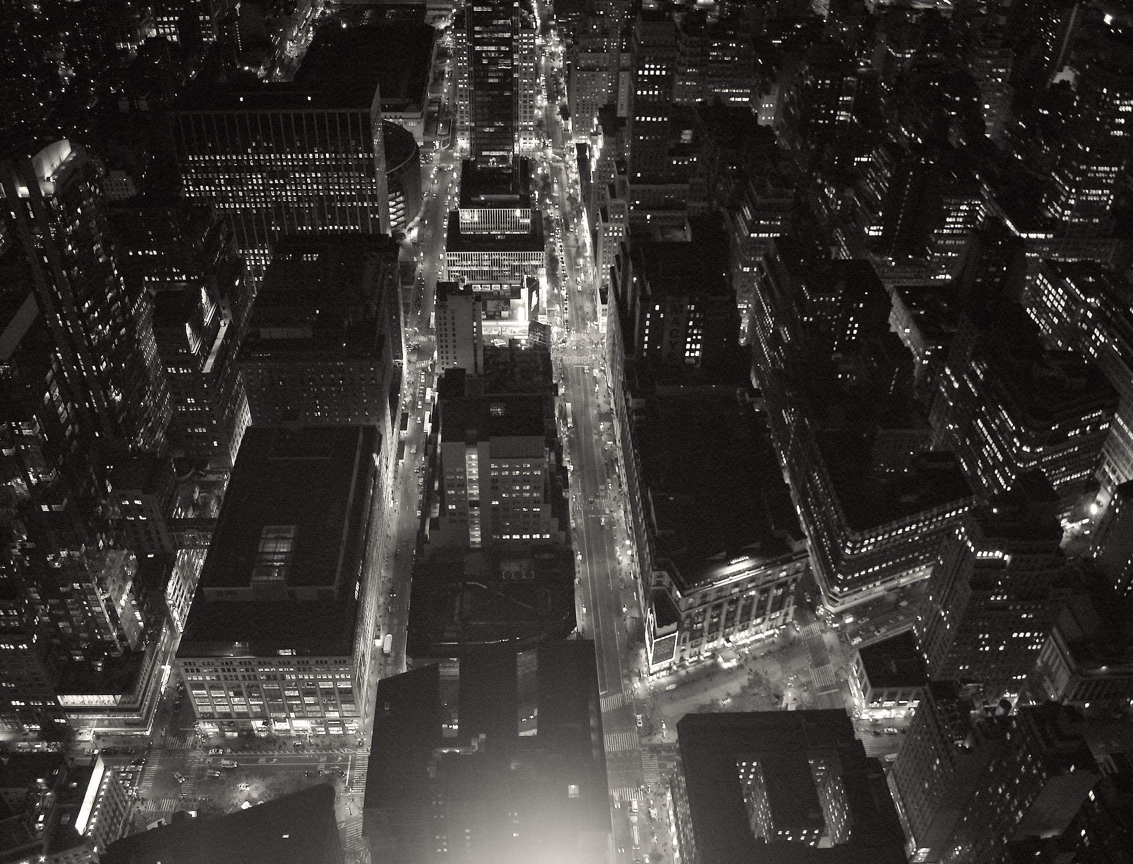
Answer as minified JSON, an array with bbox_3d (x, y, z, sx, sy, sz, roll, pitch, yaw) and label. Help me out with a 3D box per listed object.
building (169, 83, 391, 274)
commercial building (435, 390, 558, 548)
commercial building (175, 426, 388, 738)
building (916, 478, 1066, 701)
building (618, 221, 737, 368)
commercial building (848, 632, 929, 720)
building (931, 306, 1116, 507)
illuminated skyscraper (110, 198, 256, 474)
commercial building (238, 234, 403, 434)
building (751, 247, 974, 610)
[{"bbox_3d":[-155.280,-129.360,555.350,104.000,124.000,37.000,0,40,-4],"label":"building"},{"bbox_3d":[-28.640,32.540,386.320,50.500,98.000,29.000,0,40,-4],"label":"commercial building"},{"bbox_3d":[-106.705,54.419,390.783,60.000,52.000,121.000,0,40,-4],"label":"commercial building"},{"bbox_3d":[154.400,61.480,360.180,38.000,99.000,38.000,0,40,-4],"label":"building"},{"bbox_3d":[53.821,-51.648,504.722,50.000,86.000,72.000,0,40,-4],"label":"building"},{"bbox_3d":[126.934,96.114,384.467,24.500,19.000,26.500,0,40,-4],"label":"commercial building"},{"bbox_3d":[212.110,2.950,445.180,55.000,85.000,77.000,0,40,-4],"label":"building"},{"bbox_3d":[-186.841,-47.697,465.546,54.500,106.000,90.000,0,40,-4],"label":"illuminated skyscraper"},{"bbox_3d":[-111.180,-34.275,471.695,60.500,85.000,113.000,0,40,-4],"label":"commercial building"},{"bbox_3d":[137.047,-6.462,466.797,60.500,73.000,192.000,0,40,-4],"label":"building"}]

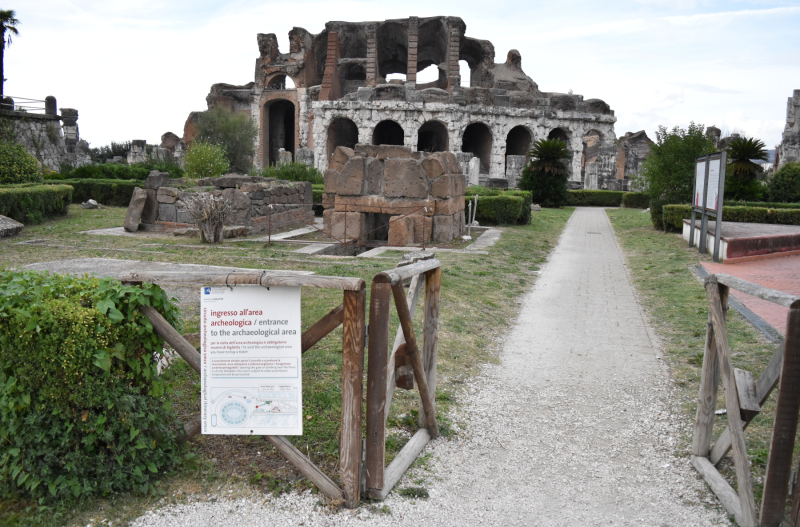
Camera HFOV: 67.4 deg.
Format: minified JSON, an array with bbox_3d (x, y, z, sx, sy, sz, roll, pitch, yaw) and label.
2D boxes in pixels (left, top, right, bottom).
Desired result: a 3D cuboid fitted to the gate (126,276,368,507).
[{"bbox_3d":[-0.765,0.610,2.930,1.170,1.120,0.130,2,8,5],"label":"gate"}]

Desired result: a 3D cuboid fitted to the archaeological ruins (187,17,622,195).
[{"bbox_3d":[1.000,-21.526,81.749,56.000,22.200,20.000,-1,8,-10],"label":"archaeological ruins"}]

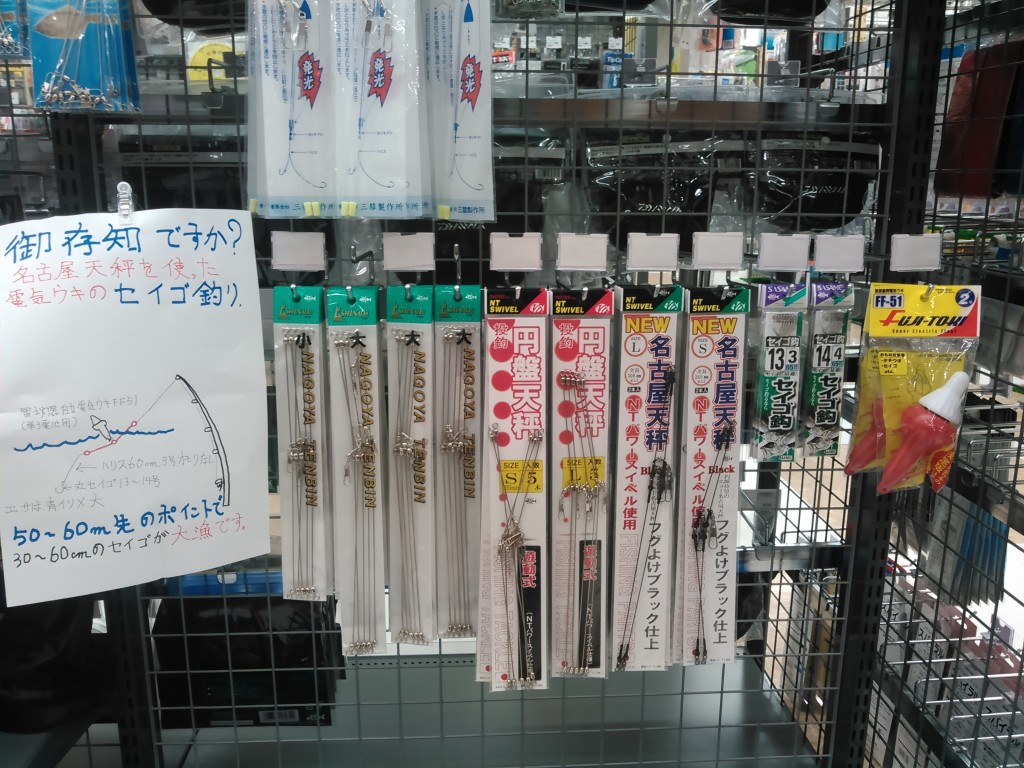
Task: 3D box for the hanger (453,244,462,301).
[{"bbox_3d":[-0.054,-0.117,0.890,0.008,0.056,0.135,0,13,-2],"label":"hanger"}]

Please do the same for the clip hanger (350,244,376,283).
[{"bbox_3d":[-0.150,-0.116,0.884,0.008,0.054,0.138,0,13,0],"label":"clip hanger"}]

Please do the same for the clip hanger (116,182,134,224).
[{"bbox_3d":[-0.390,-0.182,0.895,0.016,0.044,0.018,-1,13,-6],"label":"clip hanger"}]

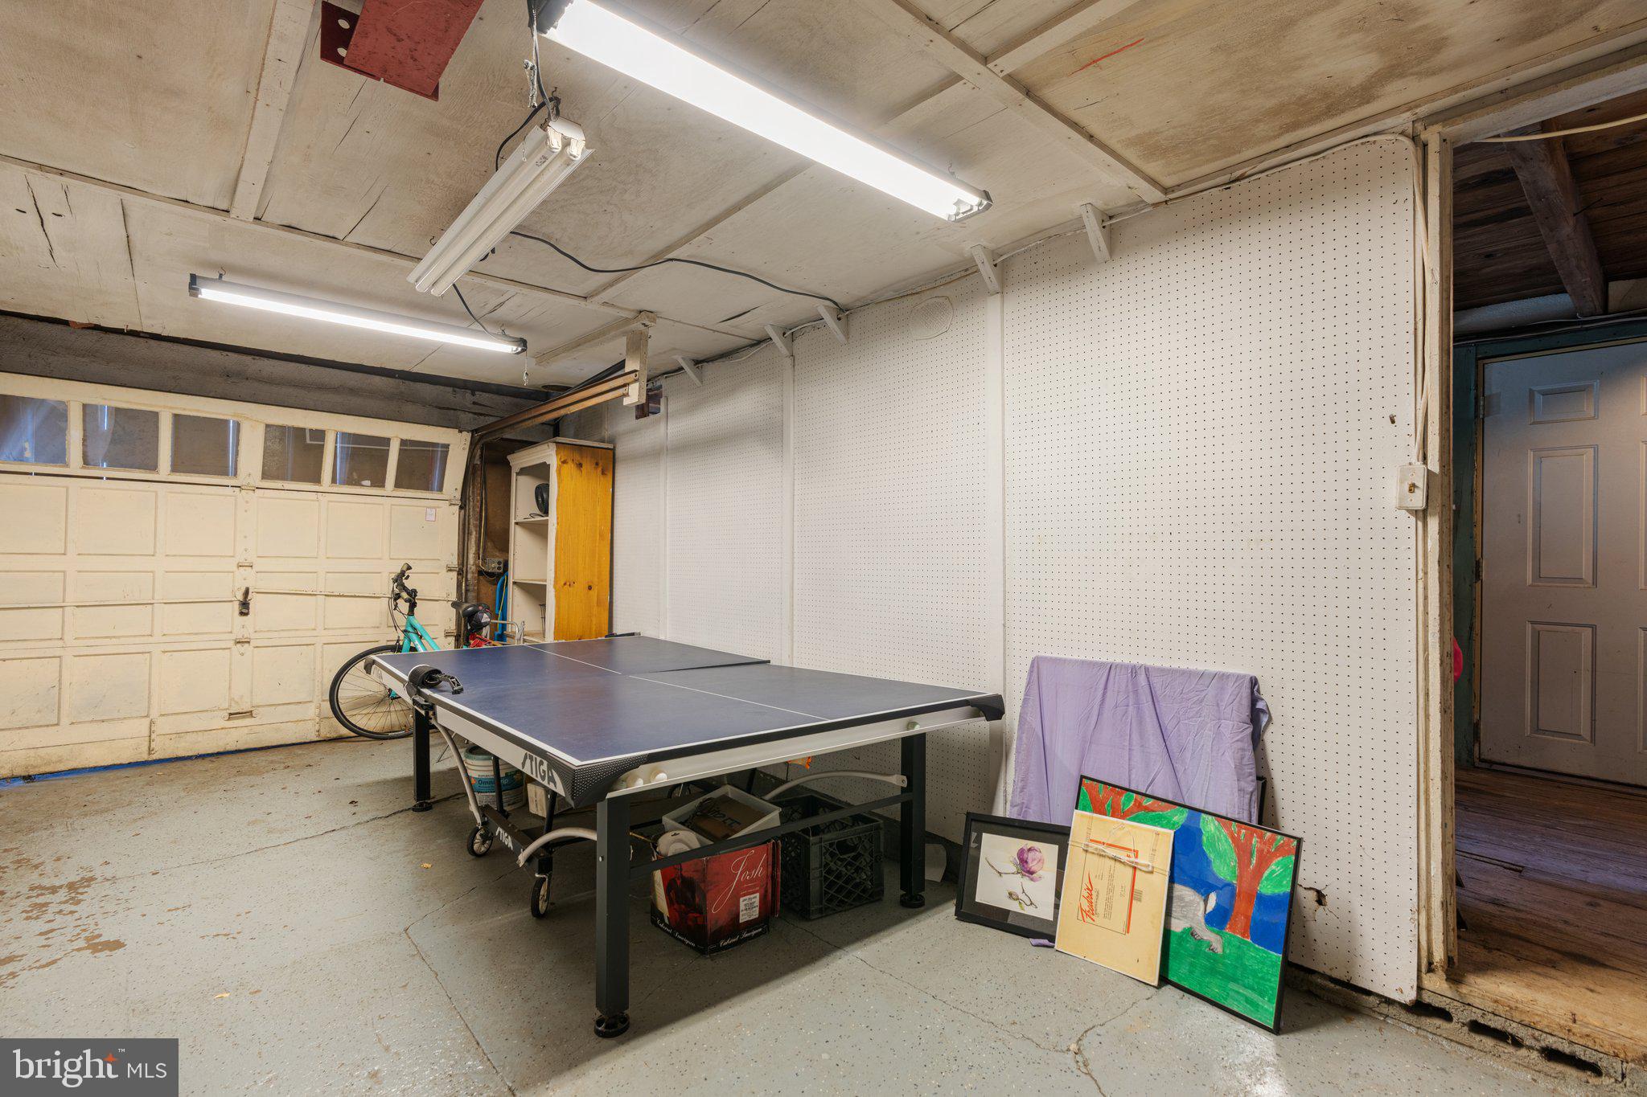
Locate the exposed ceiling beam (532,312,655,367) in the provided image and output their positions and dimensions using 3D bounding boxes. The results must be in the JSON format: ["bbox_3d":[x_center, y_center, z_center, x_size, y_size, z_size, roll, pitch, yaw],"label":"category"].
[{"bbox_3d":[-1.320,-1.120,4.020,0.080,0.050,1.400,0,-1,-41],"label":"exposed ceiling beam"}]

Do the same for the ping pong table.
[{"bbox_3d":[-0.860,0.925,3.220,1.540,0.780,2.750,0,-1,-40],"label":"ping pong table"}]

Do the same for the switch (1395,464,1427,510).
[{"bbox_3d":[1.435,-0.151,1.785,0.042,0.108,0.056,0,-1,-41],"label":"switch"}]

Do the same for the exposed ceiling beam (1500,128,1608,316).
[{"bbox_3d":[2.550,-1.120,2.505,2.300,0.140,0.085,0,-1,-41],"label":"exposed ceiling beam"}]

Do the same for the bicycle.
[{"bbox_3d":[-2.630,0.755,4.970,1.700,1.170,0.600,0,-1,20],"label":"bicycle"}]

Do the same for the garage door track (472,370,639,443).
[{"bbox_3d":[-1.790,-0.820,4.570,0.070,0.120,2.650,0,-1,-41],"label":"garage door track"}]

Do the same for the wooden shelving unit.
[{"bbox_3d":[-1.935,0.310,5.330,0.410,2.070,0.900,0,-1,-41],"label":"wooden shelving unit"}]

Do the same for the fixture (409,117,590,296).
[{"bbox_3d":[-1.000,-0.965,2.150,0.135,0.090,1.240,0,-1,-41],"label":"fixture"}]

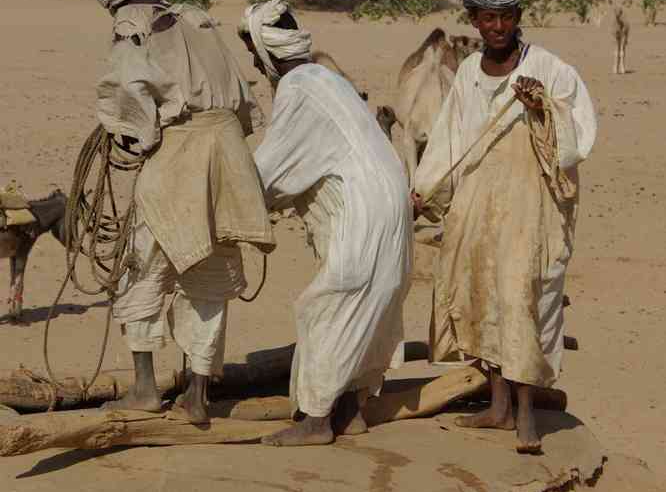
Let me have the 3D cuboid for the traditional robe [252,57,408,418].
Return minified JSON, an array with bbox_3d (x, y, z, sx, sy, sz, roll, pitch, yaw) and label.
[{"bbox_3d":[0.008,-0.040,9.800,0.500,1.260,0.500,1,5,12],"label":"traditional robe"}]

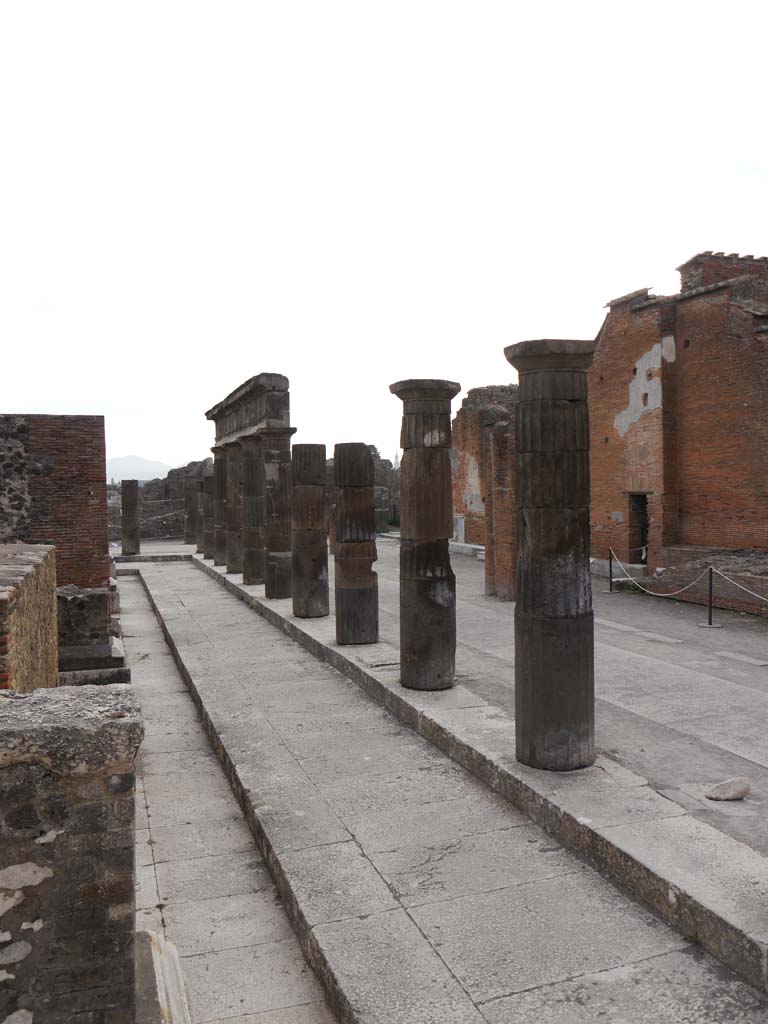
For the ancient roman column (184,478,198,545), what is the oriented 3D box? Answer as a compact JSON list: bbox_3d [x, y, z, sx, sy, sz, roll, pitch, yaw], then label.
[{"bbox_3d":[-8.351,-0.005,35.979,0.647,2.754,0.647,-1,2,-19],"label":"ancient roman column"}]

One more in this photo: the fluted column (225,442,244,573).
[{"bbox_3d":[-4.114,-0.099,23.527,0.843,3.664,0.843,-1,2,-19],"label":"fluted column"}]

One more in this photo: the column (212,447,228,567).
[{"bbox_3d":[-5.004,-0.174,26.173,0.833,3.659,0.833,-1,2,-19],"label":"column"}]

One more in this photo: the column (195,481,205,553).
[{"bbox_3d":[-6.720,0.182,31.230,0.676,2.656,0.676,-1,2,-19],"label":"column"}]

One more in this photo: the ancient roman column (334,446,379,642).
[{"bbox_3d":[-0.421,0.490,12.949,0.686,3.097,0.686,0,2,0],"label":"ancient roman column"}]

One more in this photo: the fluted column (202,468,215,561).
[{"bbox_3d":[-5.856,0.154,28.631,0.676,2.862,0.676,-1,2,-19],"label":"fluted column"}]

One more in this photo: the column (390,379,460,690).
[{"bbox_3d":[0.545,0.285,10.159,0.853,3.669,0.853,0,2,0],"label":"column"}]

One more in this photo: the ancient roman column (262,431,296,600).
[{"bbox_3d":[-2.276,0.046,18.240,0.853,3.679,0.853,-1,2,-19],"label":"ancient roman column"}]

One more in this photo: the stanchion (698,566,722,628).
[{"bbox_3d":[5.755,1.487,14.565,0.451,1.039,0.451,-1,2,-19],"label":"stanchion"}]

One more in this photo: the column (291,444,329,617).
[{"bbox_3d":[-1.373,0.354,15.613,0.686,3.214,0.686,-1,2,-19],"label":"column"}]

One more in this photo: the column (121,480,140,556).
[{"bbox_3d":[-9.028,0.221,29.564,0.647,2.685,0.647,-1,2,-19],"label":"column"}]

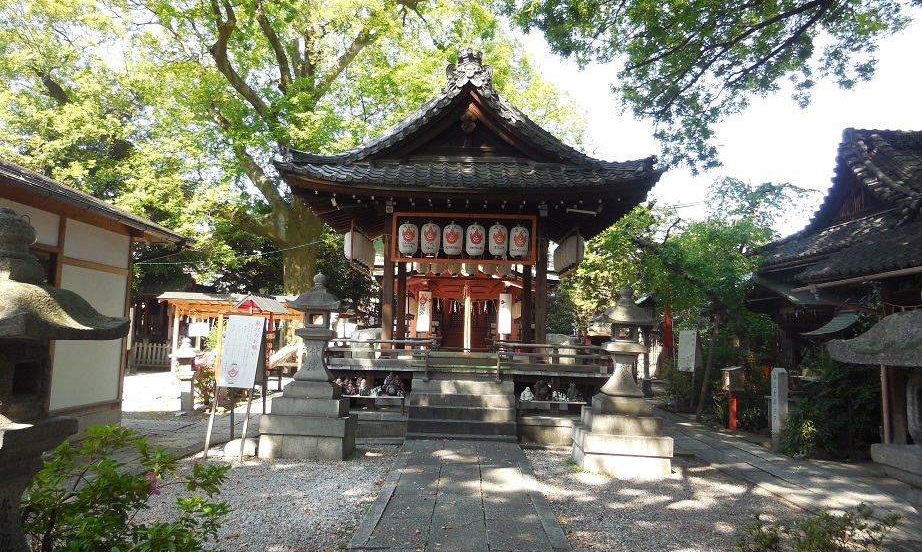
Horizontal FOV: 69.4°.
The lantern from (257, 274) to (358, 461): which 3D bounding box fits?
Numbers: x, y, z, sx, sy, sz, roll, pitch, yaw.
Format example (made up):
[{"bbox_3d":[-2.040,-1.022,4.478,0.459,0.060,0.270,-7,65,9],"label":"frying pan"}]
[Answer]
[{"bbox_3d":[-2.021,1.194,9.174,1.080,2.443,1.050,1,-6,1],"label":"lantern"}]

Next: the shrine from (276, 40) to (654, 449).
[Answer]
[{"bbox_3d":[0.113,-0.519,13.768,6.400,6.850,6.300,1,-6,1],"label":"shrine"}]

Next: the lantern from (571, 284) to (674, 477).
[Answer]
[{"bbox_3d":[2.064,1.284,8.739,1.060,2.357,1.050,1,-6,1],"label":"lantern"}]

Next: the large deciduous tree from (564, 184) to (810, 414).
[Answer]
[{"bbox_3d":[5.099,0.460,15.187,5.300,5.300,4.600,1,-6,1],"label":"large deciduous tree"}]

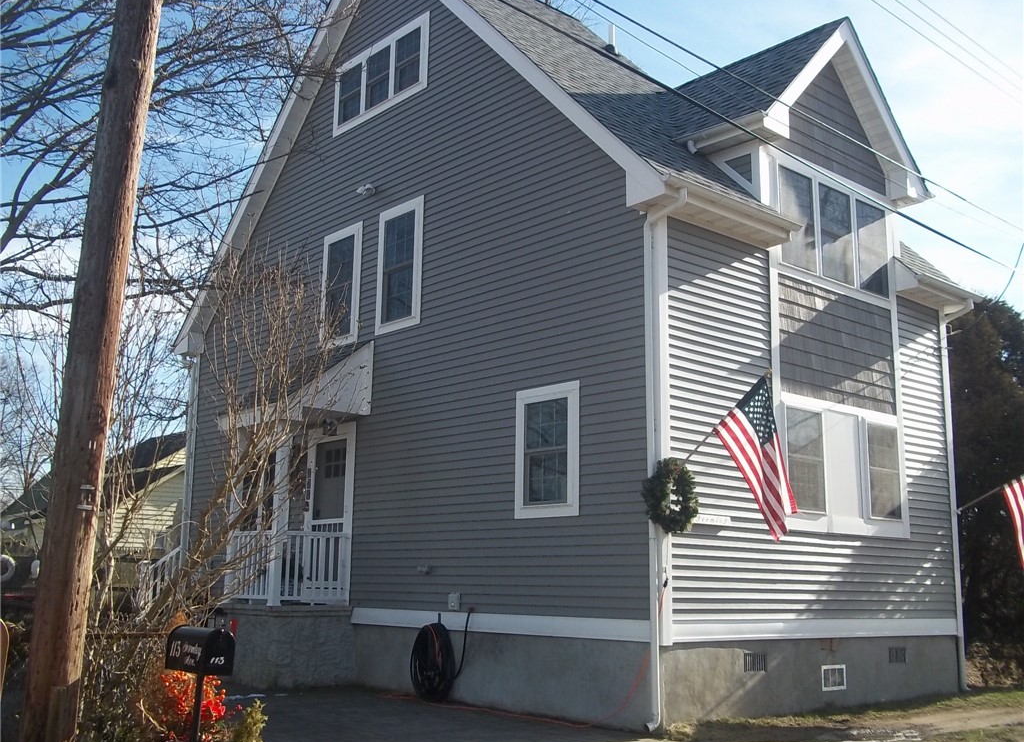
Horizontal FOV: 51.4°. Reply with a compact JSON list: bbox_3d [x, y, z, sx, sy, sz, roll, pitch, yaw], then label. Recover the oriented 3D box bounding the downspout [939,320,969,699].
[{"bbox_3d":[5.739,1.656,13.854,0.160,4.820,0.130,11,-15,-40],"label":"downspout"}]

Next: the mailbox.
[{"bbox_3d":[-1.622,1.450,5.543,0.162,0.222,0.490,12,-16,-37],"label":"mailbox"}]

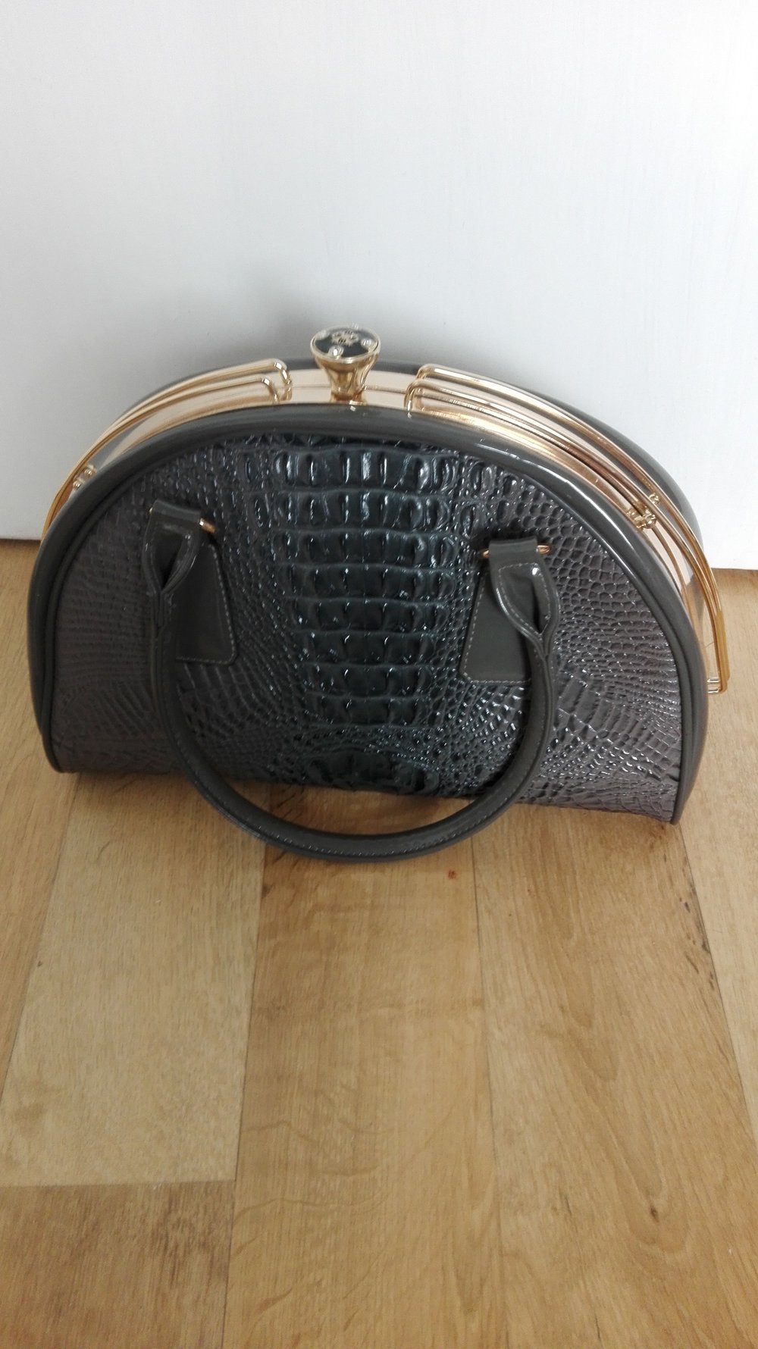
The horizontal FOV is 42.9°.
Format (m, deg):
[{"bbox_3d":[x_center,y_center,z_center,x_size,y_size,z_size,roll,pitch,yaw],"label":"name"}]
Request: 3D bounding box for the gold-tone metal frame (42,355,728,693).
[{"bbox_3d":[-0.009,-0.063,0.449,0.361,0.185,0.044,4,49,7],"label":"gold-tone metal frame"}]

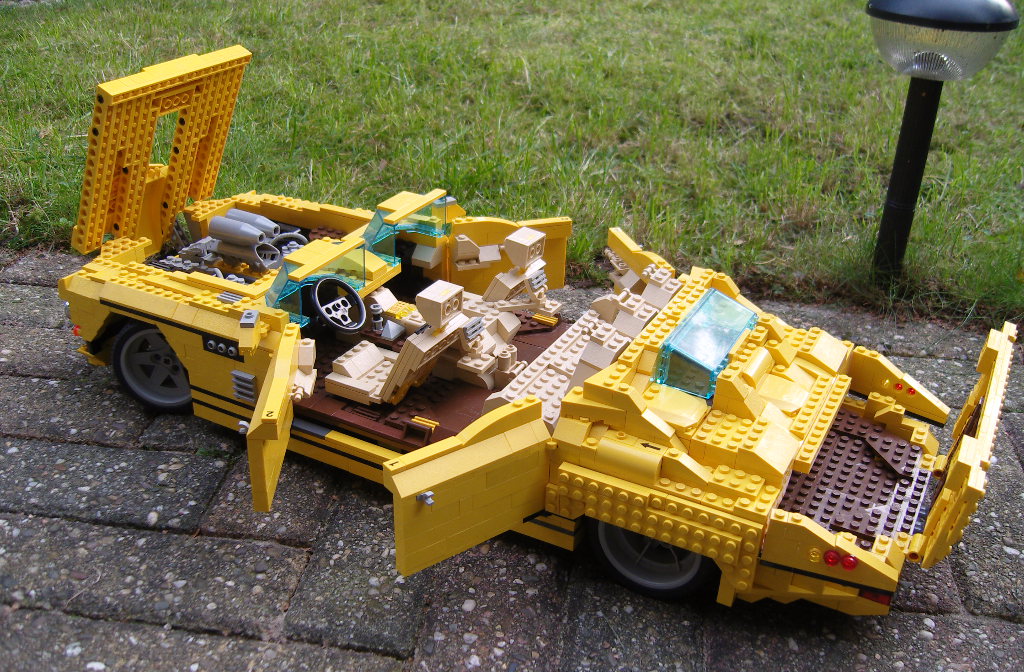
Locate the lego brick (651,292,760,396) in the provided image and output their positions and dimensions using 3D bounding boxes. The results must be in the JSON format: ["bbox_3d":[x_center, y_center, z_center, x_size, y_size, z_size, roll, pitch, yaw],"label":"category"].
[{"bbox_3d":[0.109,0.002,0.560,0.035,0.026,0.075,15,32,25],"label":"lego brick"}]

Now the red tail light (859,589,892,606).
[{"bbox_3d":[0.173,0.121,0.475,0.015,0.006,0.009,10,30,17],"label":"red tail light"}]

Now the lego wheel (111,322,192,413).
[{"bbox_3d":[-0.227,0.015,0.676,0.069,0.069,0.036,7,24,12],"label":"lego wheel"}]

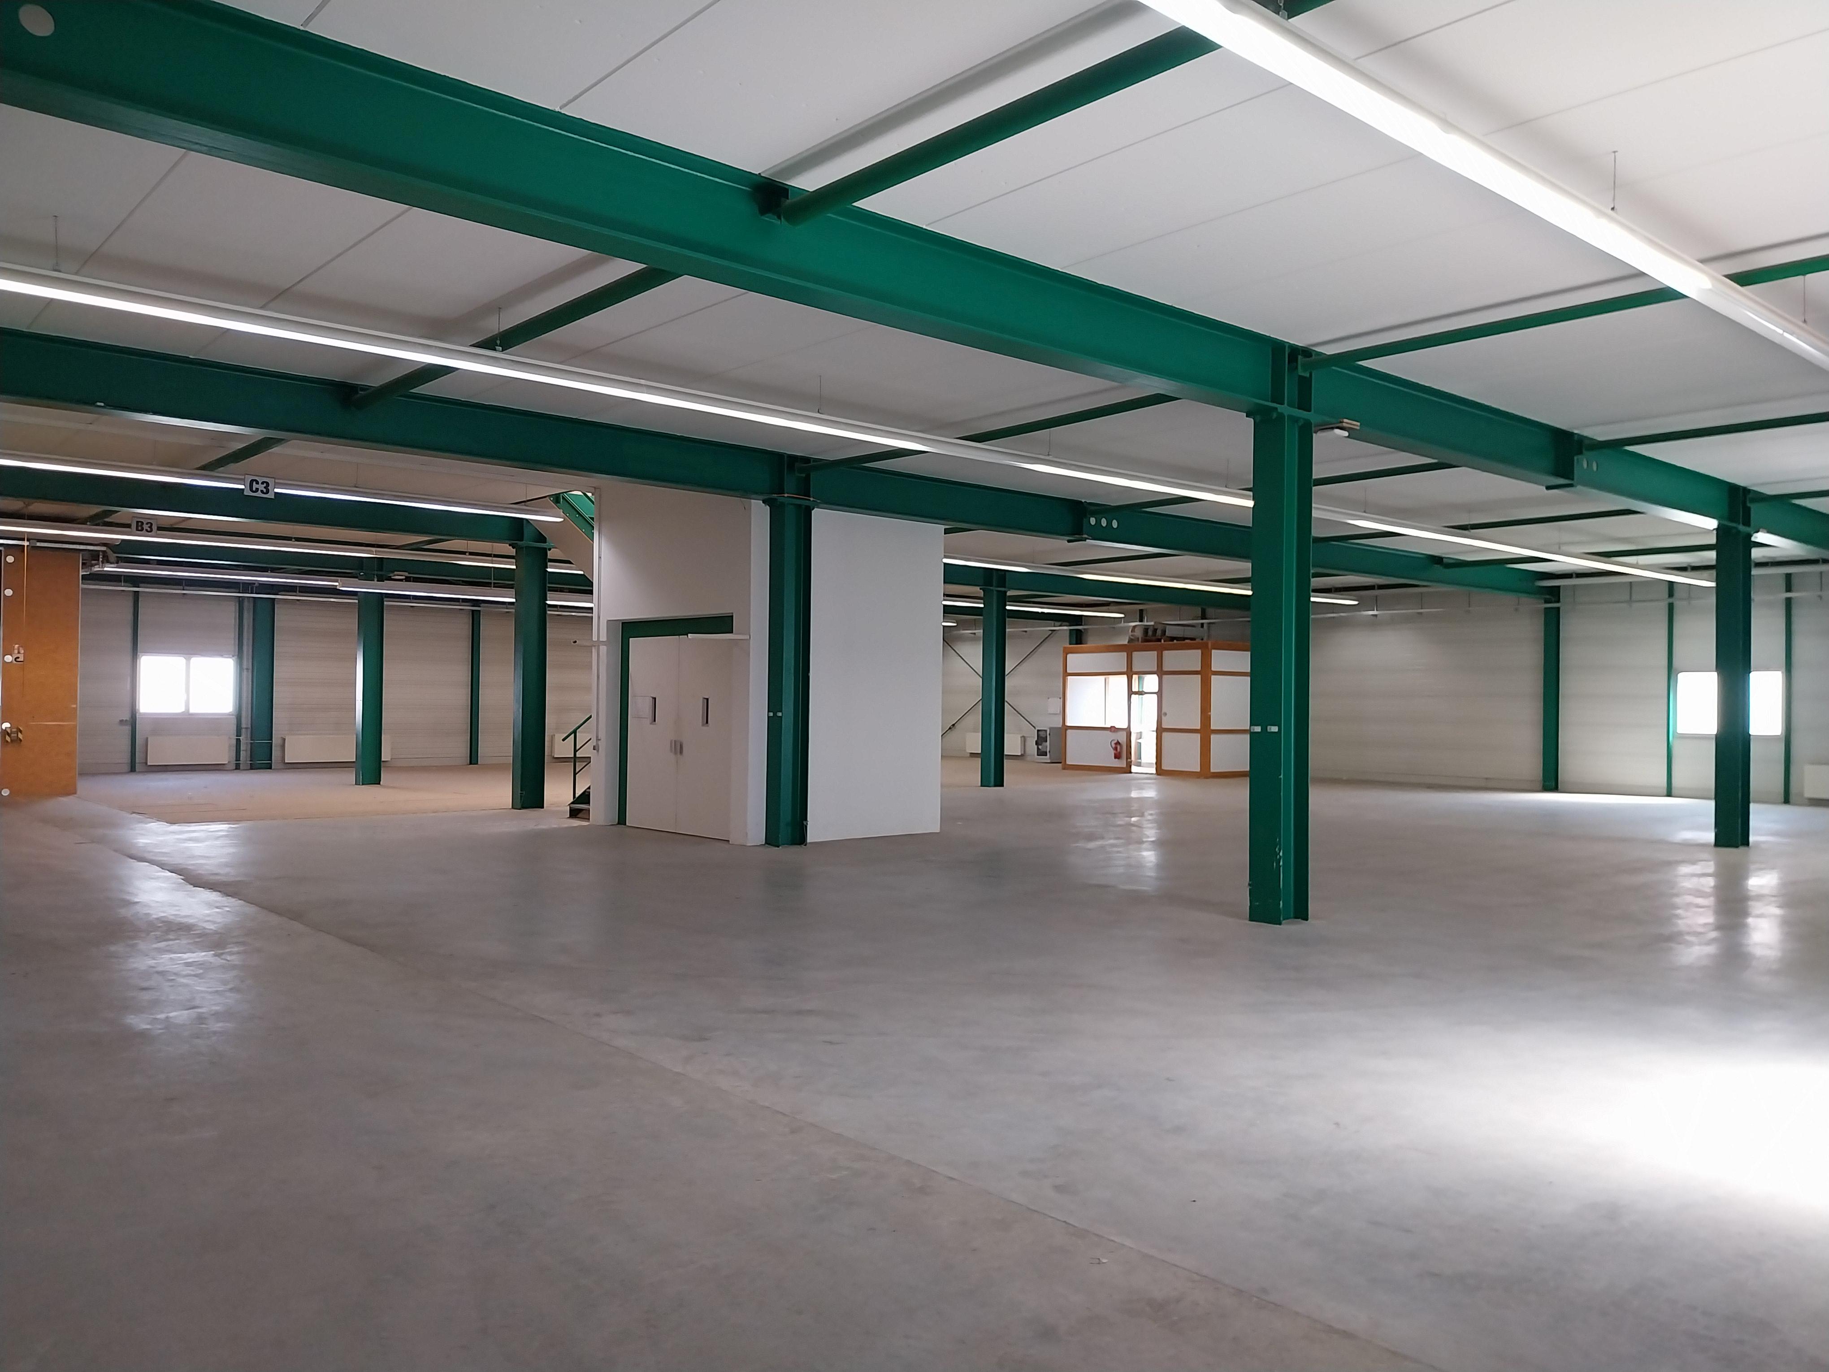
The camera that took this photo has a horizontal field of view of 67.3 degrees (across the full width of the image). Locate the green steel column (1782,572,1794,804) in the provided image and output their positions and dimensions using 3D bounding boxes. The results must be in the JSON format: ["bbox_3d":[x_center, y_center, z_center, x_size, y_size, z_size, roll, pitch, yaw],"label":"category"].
[{"bbox_3d":[16.603,-0.001,26.100,0.110,4.450,0.095,1,-1,-41],"label":"green steel column"}]

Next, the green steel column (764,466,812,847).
[{"bbox_3d":[-1.512,-0.257,16.476,0.388,4.315,0.295,1,-1,-41],"label":"green steel column"}]

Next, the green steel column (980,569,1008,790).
[{"bbox_3d":[1.620,-0.071,27.993,0.385,4.300,0.300,1,-1,-41],"label":"green steel column"}]

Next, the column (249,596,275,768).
[{"bbox_3d":[-14.910,-0.119,31.348,0.388,4.019,0.295,1,-1,-41],"label":"column"}]

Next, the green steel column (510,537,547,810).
[{"bbox_3d":[-5.946,-0.174,21.234,0.385,4.150,0.300,1,-1,-41],"label":"green steel column"}]

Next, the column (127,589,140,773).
[{"bbox_3d":[-16.982,-0.155,29.945,0.095,4.100,0.110,1,-1,-41],"label":"column"}]

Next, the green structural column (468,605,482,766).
[{"bbox_3d":[-11.026,-0.018,34.471,0.120,3.985,0.150,1,-1,-41],"label":"green structural column"}]

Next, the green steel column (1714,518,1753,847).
[{"bbox_3d":[10.571,-0.011,17.744,0.388,4.159,0.295,1,-1,-41],"label":"green steel column"}]

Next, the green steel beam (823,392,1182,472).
[{"bbox_3d":[0.731,-2.506,13.705,0.099,0.098,6.400,1,-1,-41],"label":"green steel beam"}]

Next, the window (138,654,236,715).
[{"bbox_3d":[-16.026,-0.023,30.302,1.970,1.375,0.100,1,-1,-41],"label":"window"}]

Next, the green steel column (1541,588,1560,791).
[{"bbox_3d":[13.666,0.136,29.436,0.380,4.200,0.300,1,-1,-41],"label":"green steel column"}]

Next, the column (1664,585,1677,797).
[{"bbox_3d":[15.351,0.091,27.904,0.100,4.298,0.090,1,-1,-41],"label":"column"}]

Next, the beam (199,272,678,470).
[{"bbox_3d":[-5.060,-2.592,12.606,0.137,0.137,12.400,1,-1,-41],"label":"beam"}]

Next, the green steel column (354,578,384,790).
[{"bbox_3d":[-10.443,-0.125,26.350,0.388,4.037,0.295,1,-1,-41],"label":"green steel column"}]

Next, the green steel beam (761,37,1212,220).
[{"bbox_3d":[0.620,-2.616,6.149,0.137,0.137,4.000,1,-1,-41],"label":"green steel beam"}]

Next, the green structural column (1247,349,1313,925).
[{"bbox_3d":[2.979,-0.388,11.177,0.388,4.576,0.295,1,-1,-41],"label":"green structural column"}]

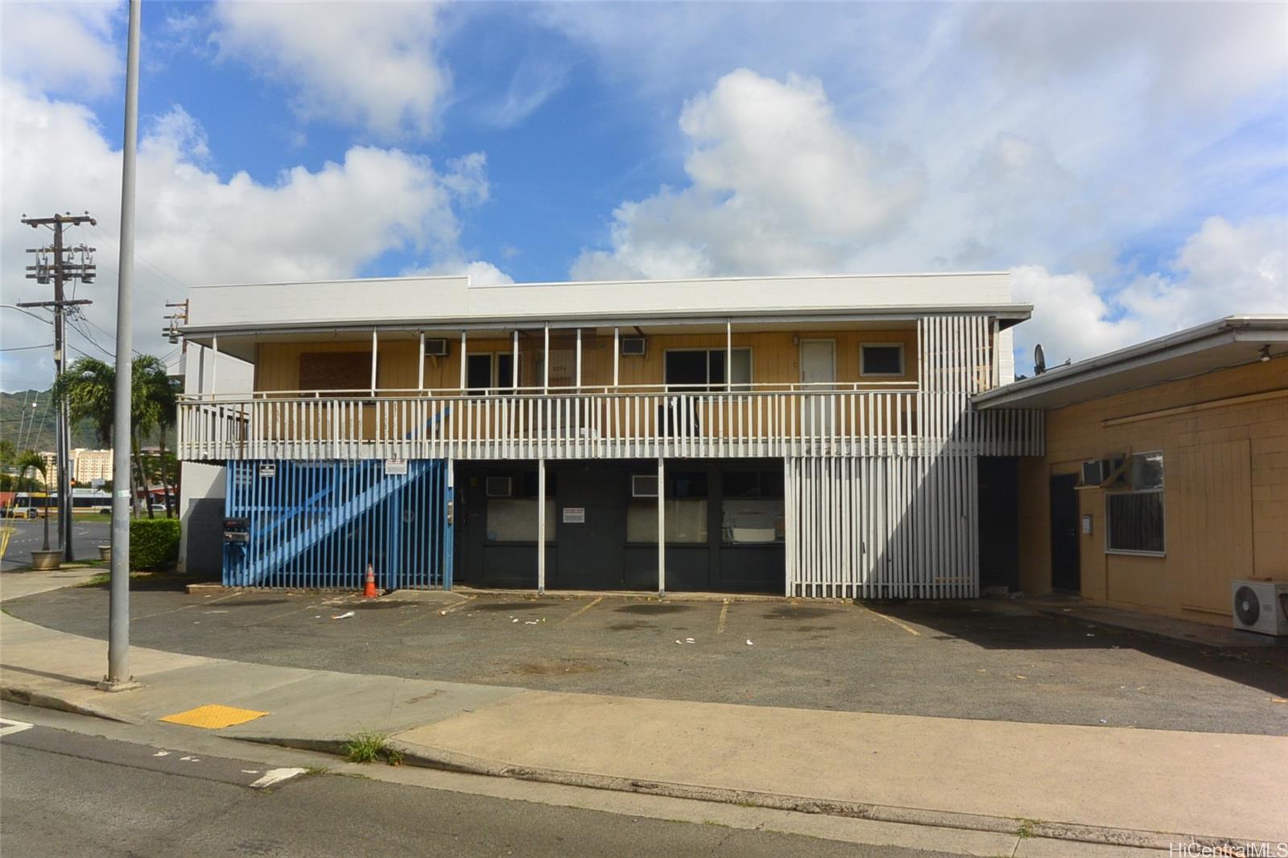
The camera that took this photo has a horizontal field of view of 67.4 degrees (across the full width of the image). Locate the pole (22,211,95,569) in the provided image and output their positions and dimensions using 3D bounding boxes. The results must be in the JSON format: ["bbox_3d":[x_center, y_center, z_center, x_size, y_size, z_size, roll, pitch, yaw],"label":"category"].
[{"bbox_3d":[-18.530,-1.347,30.856,2.550,11.100,0.800,-3,-5,4],"label":"pole"}]

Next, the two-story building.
[{"bbox_3d":[-0.734,0.250,24.713,18.270,7.000,11.000,0,-5,6],"label":"two-story building"}]

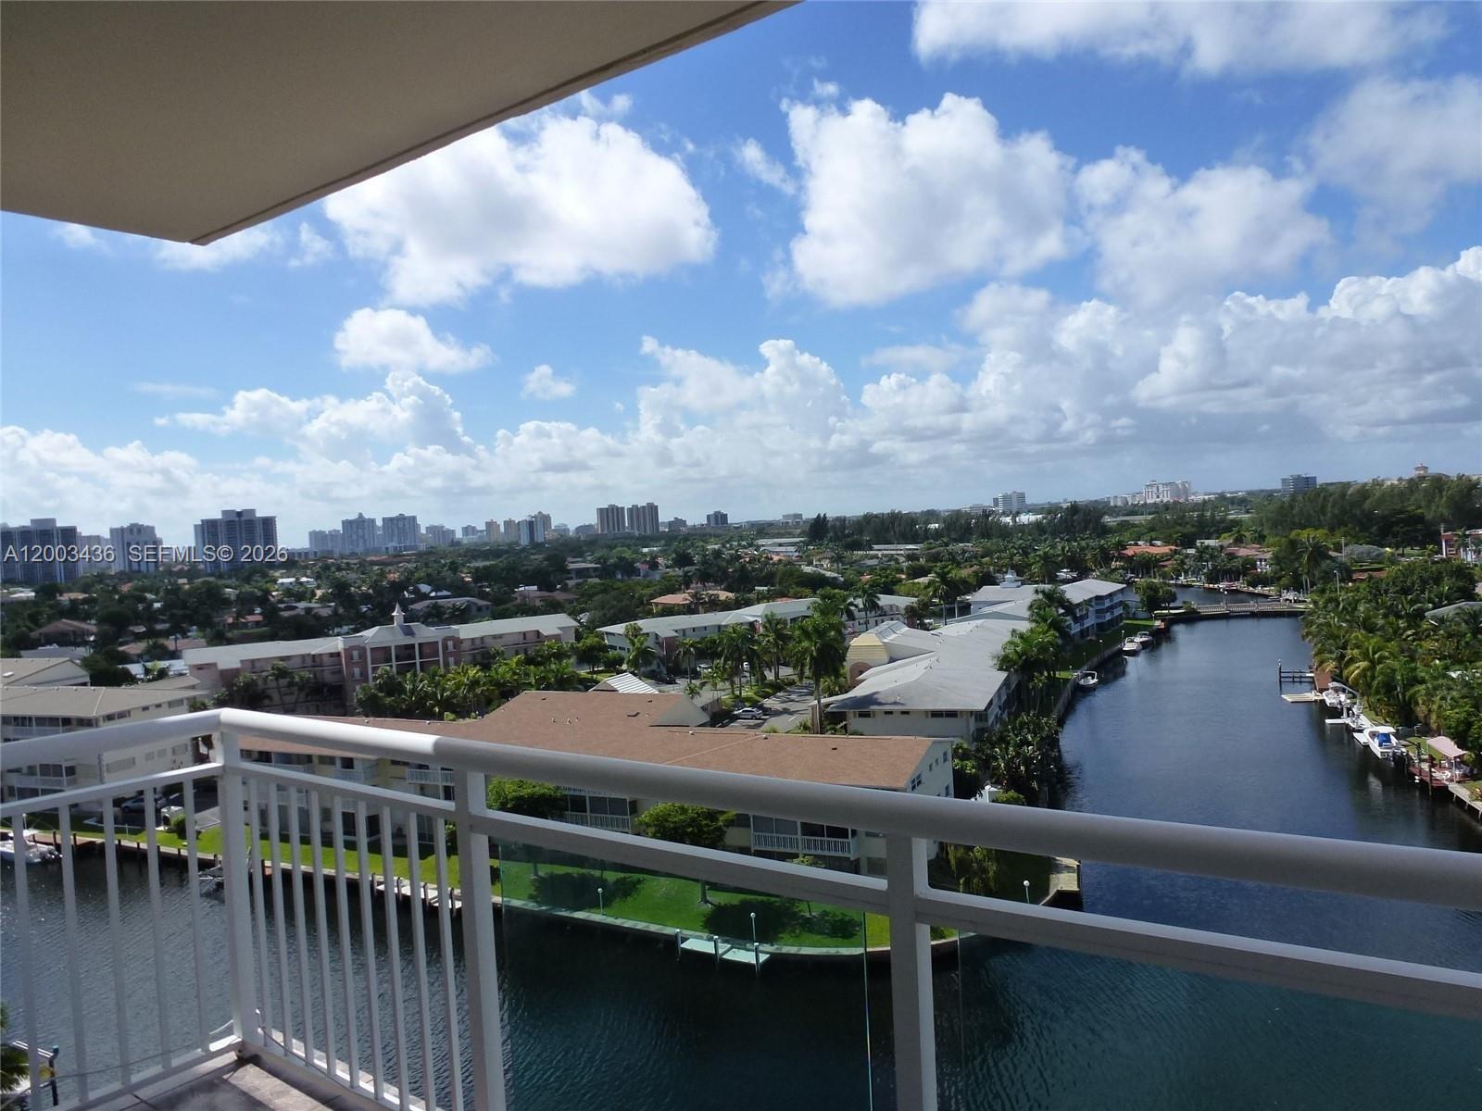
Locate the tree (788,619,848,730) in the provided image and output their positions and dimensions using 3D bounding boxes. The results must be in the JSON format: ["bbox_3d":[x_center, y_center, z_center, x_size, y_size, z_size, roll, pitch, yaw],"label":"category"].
[{"bbox_3d":[9.673,16.354,126.715,7.000,17.760,7.000,-4,2,0],"label":"tree"}]

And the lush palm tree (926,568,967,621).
[{"bbox_3d":[49.350,10.564,248.678,8.400,15.230,8.400,-4,2,0],"label":"lush palm tree"}]

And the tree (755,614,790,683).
[{"bbox_3d":[6.112,16.737,183.760,6.100,13.210,6.100,-4,2,0],"label":"tree"}]

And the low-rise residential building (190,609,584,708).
[{"bbox_3d":[-64.743,18.394,191.797,67.500,18.300,18.000,-4,2,-22],"label":"low-rise residential building"}]

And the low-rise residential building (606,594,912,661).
[{"bbox_3d":[6.410,15.867,226.690,72.000,12.000,20.000,-5,2,-29],"label":"low-rise residential building"}]

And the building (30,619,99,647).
[{"bbox_3d":[-238.896,28.253,362.665,20.000,8.800,16.000,-5,2,-30],"label":"building"}]

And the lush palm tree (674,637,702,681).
[{"bbox_3d":[-10.111,19.594,193.749,5.200,8.900,5.200,-4,2,0],"label":"lush palm tree"}]

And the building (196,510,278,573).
[{"bbox_3d":[-458.853,-7.879,936.063,67.000,65.500,26.000,-5,2,-25],"label":"building"}]

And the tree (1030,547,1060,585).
[{"bbox_3d":[97.445,4.970,328.639,8.800,14.350,8.800,-4,2,0],"label":"tree"}]

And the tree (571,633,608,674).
[{"bbox_3d":[-31.040,20.169,211.907,6.690,7.940,6.690,-3,2,0],"label":"tree"}]

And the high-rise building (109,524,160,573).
[{"bbox_3d":[-697.591,-1.759,1184.132,44.000,70.000,30.000,-5,2,-37],"label":"high-rise building"}]

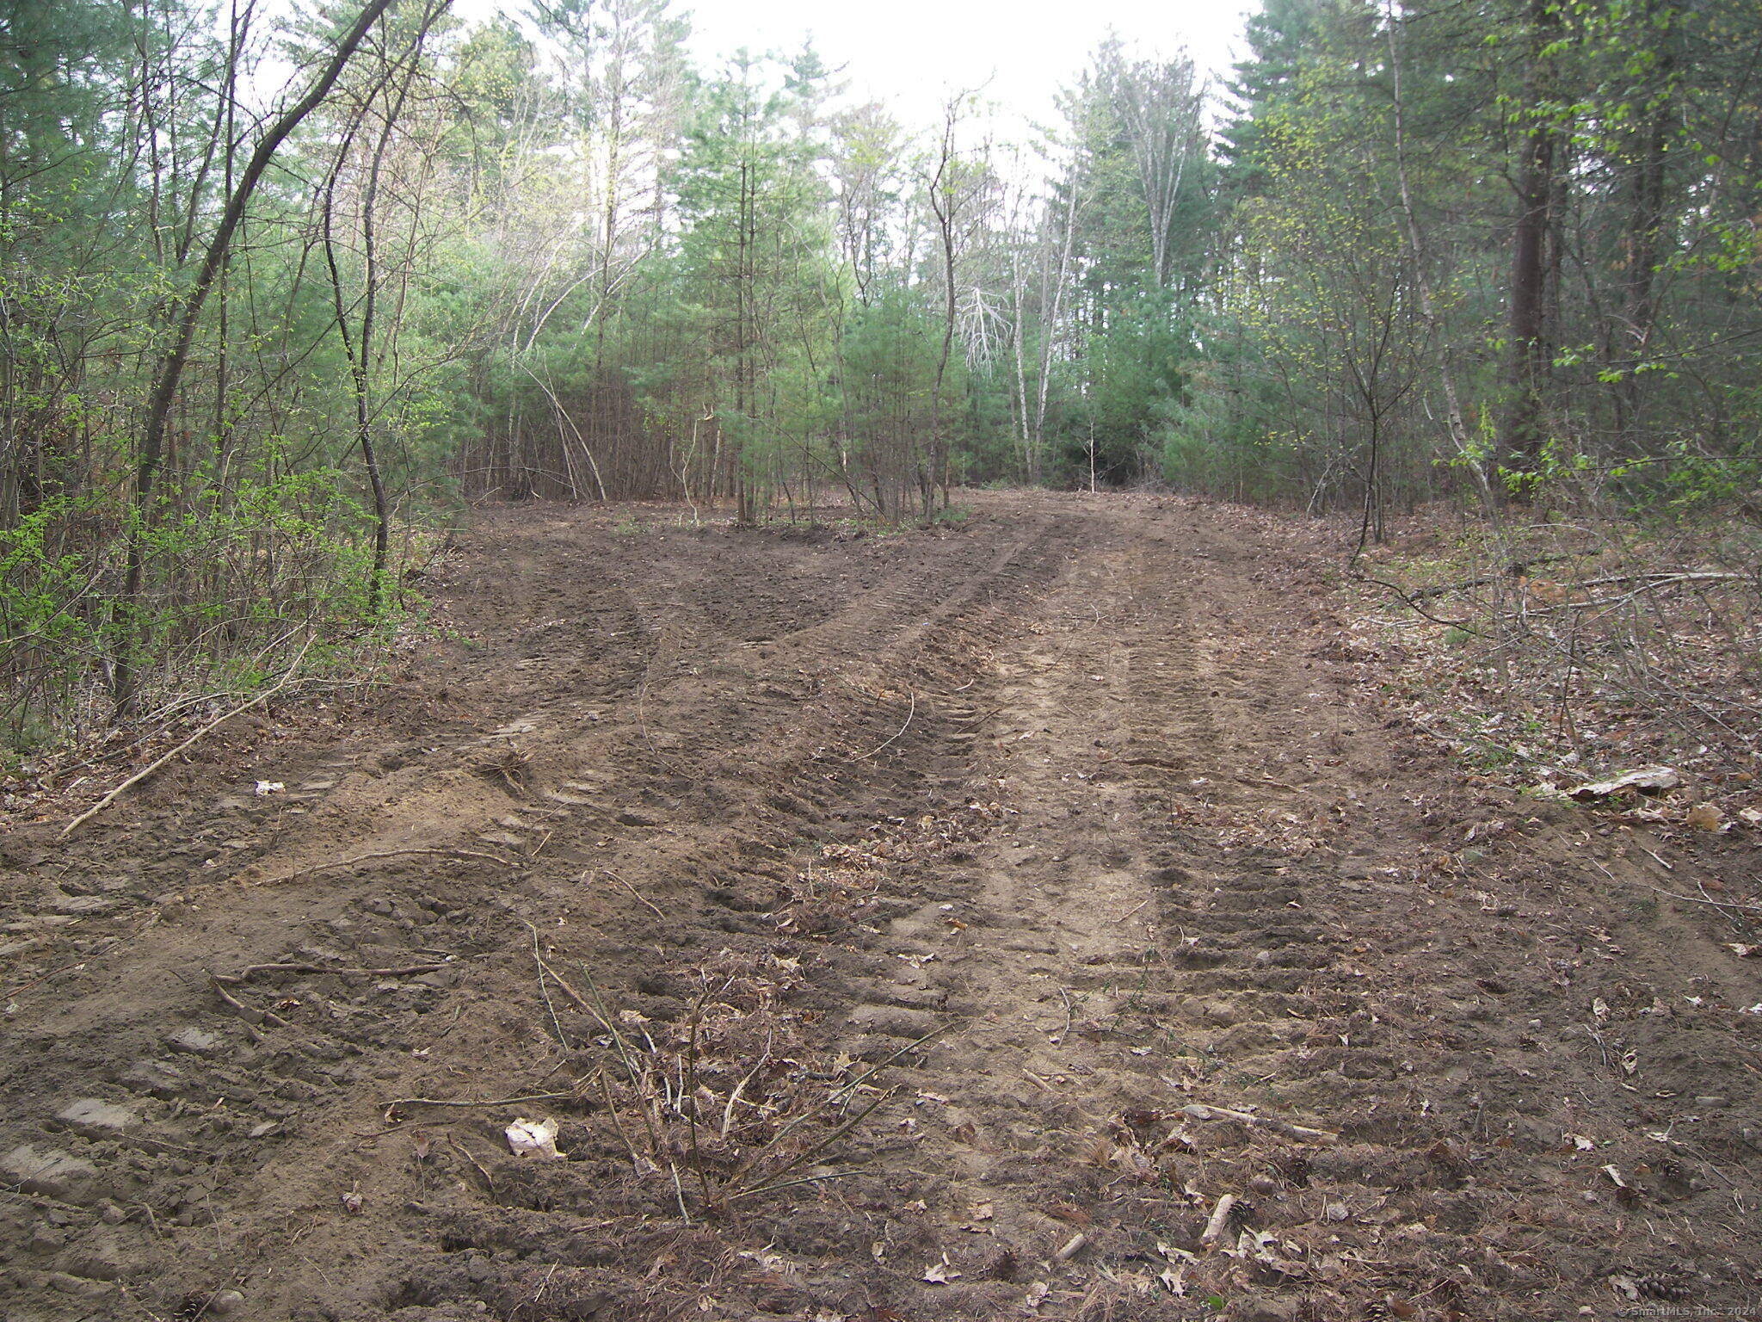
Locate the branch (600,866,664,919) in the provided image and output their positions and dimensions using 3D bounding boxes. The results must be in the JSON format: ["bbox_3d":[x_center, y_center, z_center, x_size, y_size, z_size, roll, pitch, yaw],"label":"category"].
[{"bbox_3d":[-0.885,0.828,4.369,0.060,0.085,0.431,-7,12,-41],"label":"branch"}]

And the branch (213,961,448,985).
[{"bbox_3d":[-1.687,0.951,3.752,0.694,0.051,0.097,0,9,-6],"label":"branch"}]

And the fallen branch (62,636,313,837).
[{"bbox_3d":[-3.708,0.276,6.894,0.200,0.386,3.633,-1,9,-8],"label":"fallen branch"}]

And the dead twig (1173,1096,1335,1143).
[{"bbox_3d":[0.913,1.115,2.957,0.360,0.031,0.051,4,10,21],"label":"dead twig"}]

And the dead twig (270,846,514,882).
[{"bbox_3d":[-1.844,0.774,4.650,0.929,0.091,0.129,-1,9,-9],"label":"dead twig"}]

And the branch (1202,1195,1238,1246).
[{"bbox_3d":[0.710,1.173,2.569,0.027,0.038,0.155,7,11,34],"label":"branch"}]

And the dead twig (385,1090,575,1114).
[{"bbox_3d":[-1.000,1.092,3.027,0.470,0.025,0.050,0,9,-4],"label":"dead twig"}]

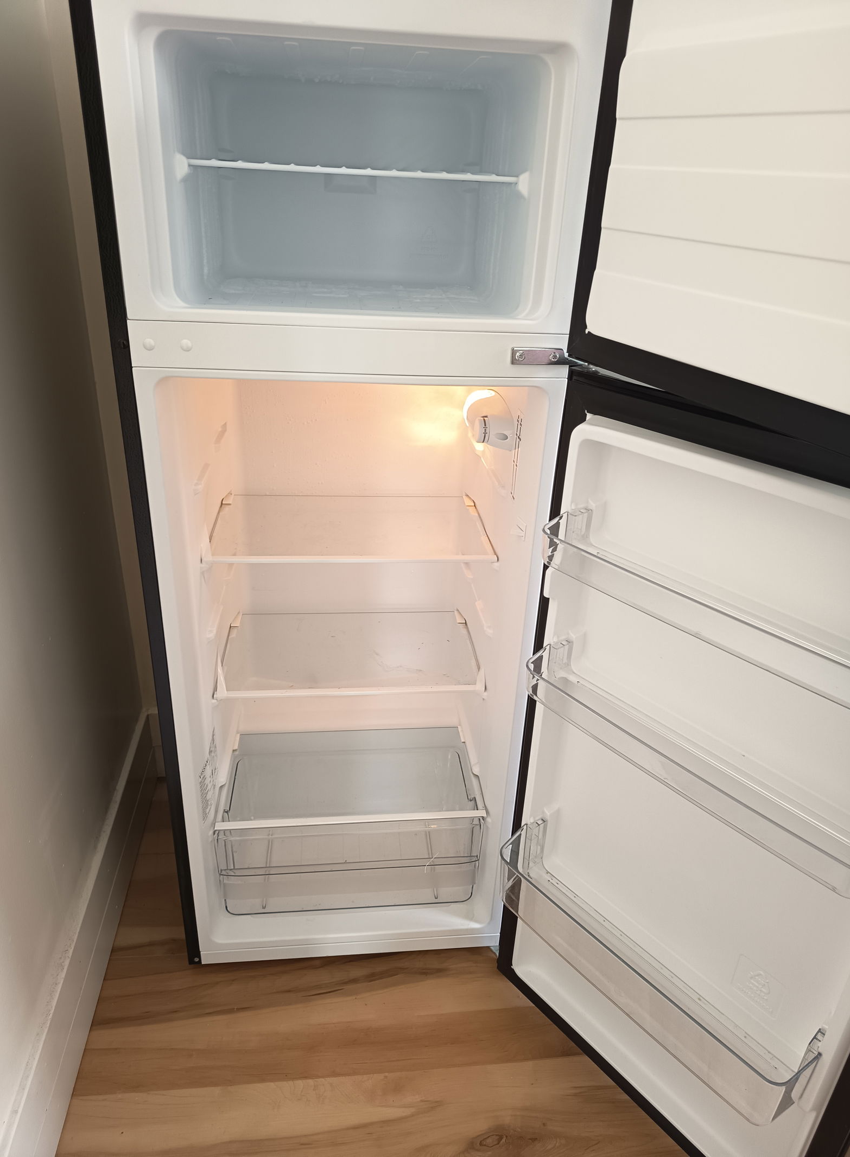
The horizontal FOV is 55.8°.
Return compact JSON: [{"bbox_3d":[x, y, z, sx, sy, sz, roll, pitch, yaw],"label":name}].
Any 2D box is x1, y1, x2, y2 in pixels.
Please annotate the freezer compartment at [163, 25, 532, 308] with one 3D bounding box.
[{"bbox_3d":[-0.092,-0.497,1.014,0.405,0.267,0.317,0,26,-7],"label":"freezer compartment"}]

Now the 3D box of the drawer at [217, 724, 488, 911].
[{"bbox_3d":[-0.134,0.437,1.462,0.444,0.214,0.243,0,26,-7],"label":"drawer"}]

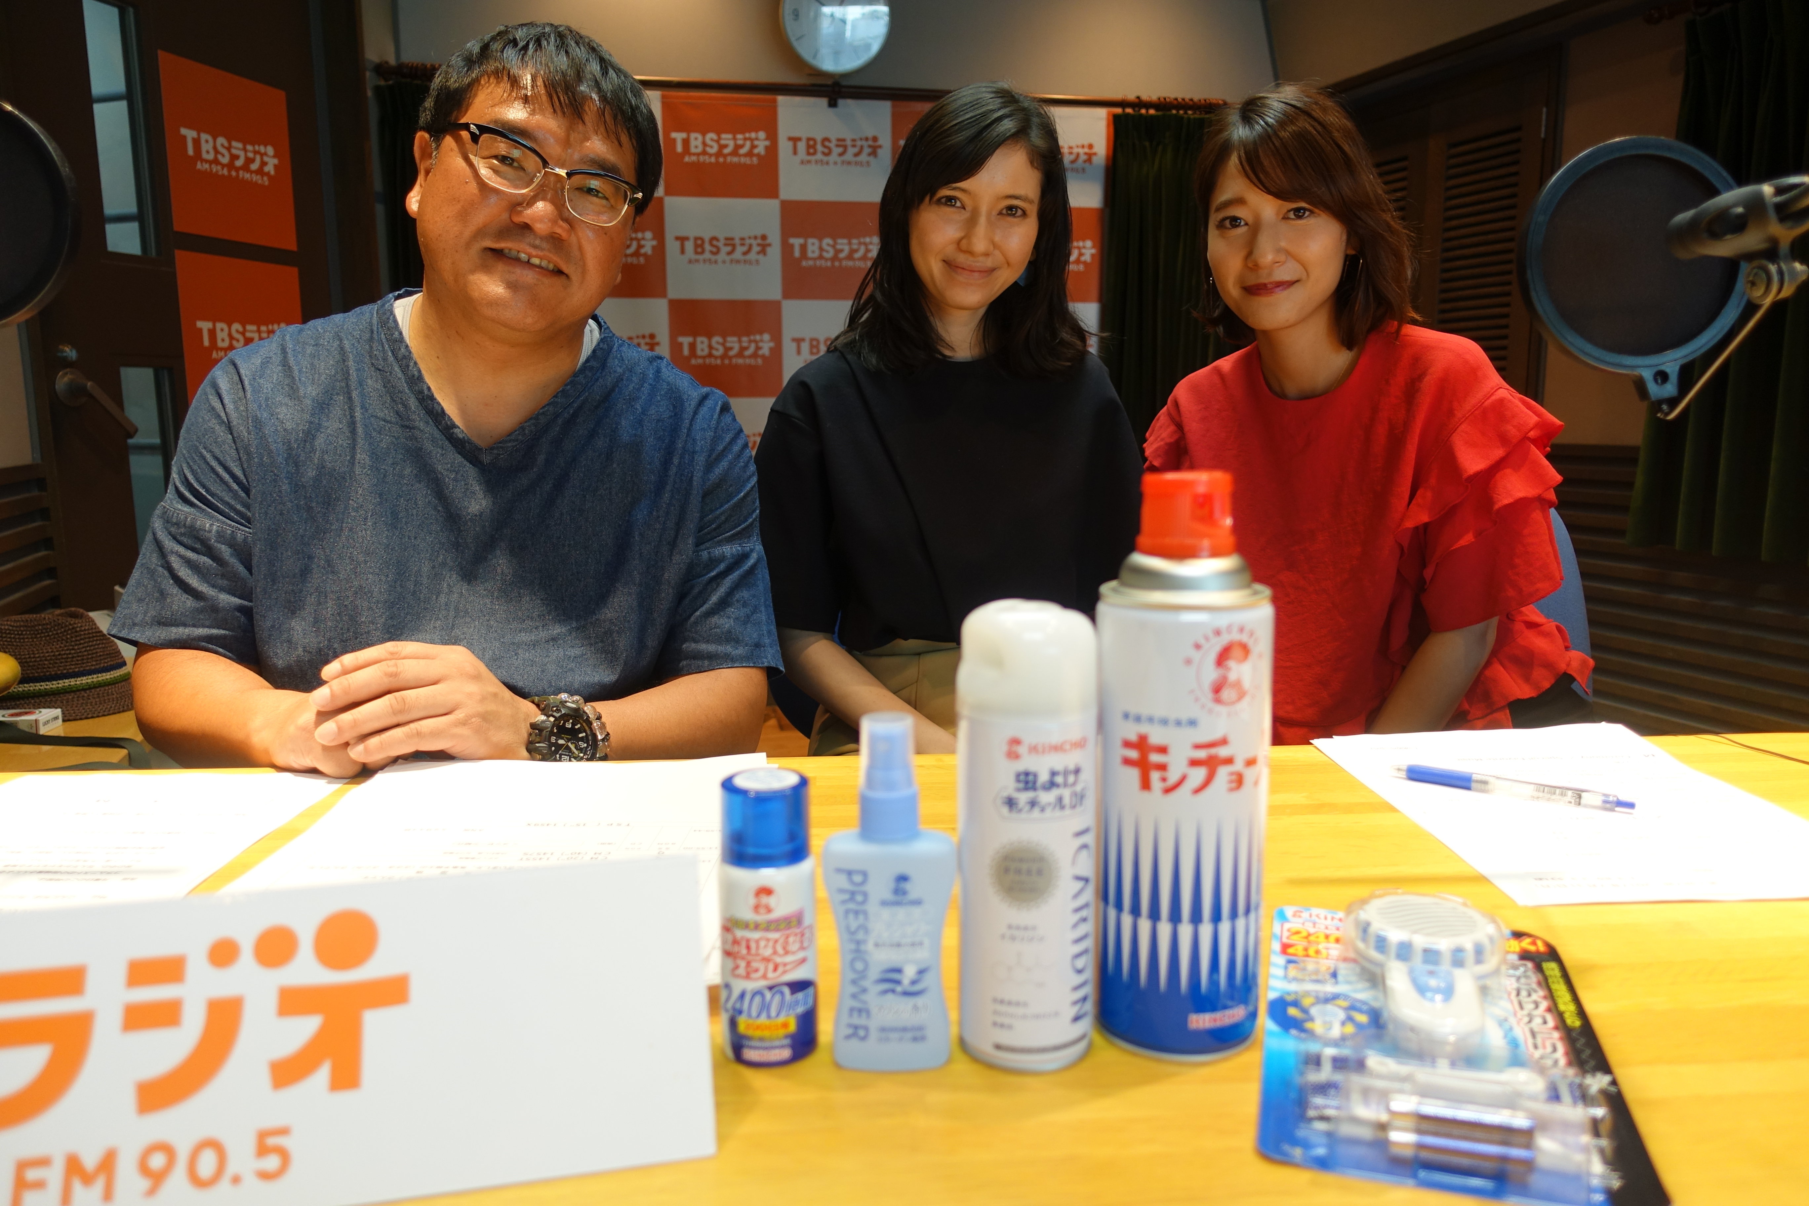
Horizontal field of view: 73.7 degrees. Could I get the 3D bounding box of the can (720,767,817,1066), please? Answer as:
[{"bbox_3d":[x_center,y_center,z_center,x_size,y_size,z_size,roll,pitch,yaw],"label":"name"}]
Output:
[{"bbox_3d":[-0.055,0.124,0.485,0.036,0.111,0.036,-1,8,-2],"label":"can"}]

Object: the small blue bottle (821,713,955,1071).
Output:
[{"bbox_3d":[-0.006,0.112,0.476,0.052,0.137,0.031,0,8,4],"label":"small blue bottle"}]

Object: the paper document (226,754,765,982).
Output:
[{"bbox_3d":[-0.230,0.146,0.713,0.295,0.008,0.380,-2,8,-9],"label":"paper document"}]

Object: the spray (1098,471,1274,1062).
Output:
[{"bbox_3d":[0.113,0.062,0.490,0.066,0.229,0.066,-1,8,0],"label":"spray"}]

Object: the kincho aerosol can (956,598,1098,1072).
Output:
[{"bbox_3d":[0.049,0.090,0.482,0.053,0.178,0.053,-1,8,0],"label":"kincho aerosol can"}]

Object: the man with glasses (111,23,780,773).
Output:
[{"bbox_3d":[-0.383,0.179,1.064,0.580,1.290,0.680,-2,8,-14],"label":"man with glasses"}]

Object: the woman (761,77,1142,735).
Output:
[{"bbox_3d":[0.046,0.147,1.232,0.460,1.300,0.750,-1,8,0],"label":"woman"}]

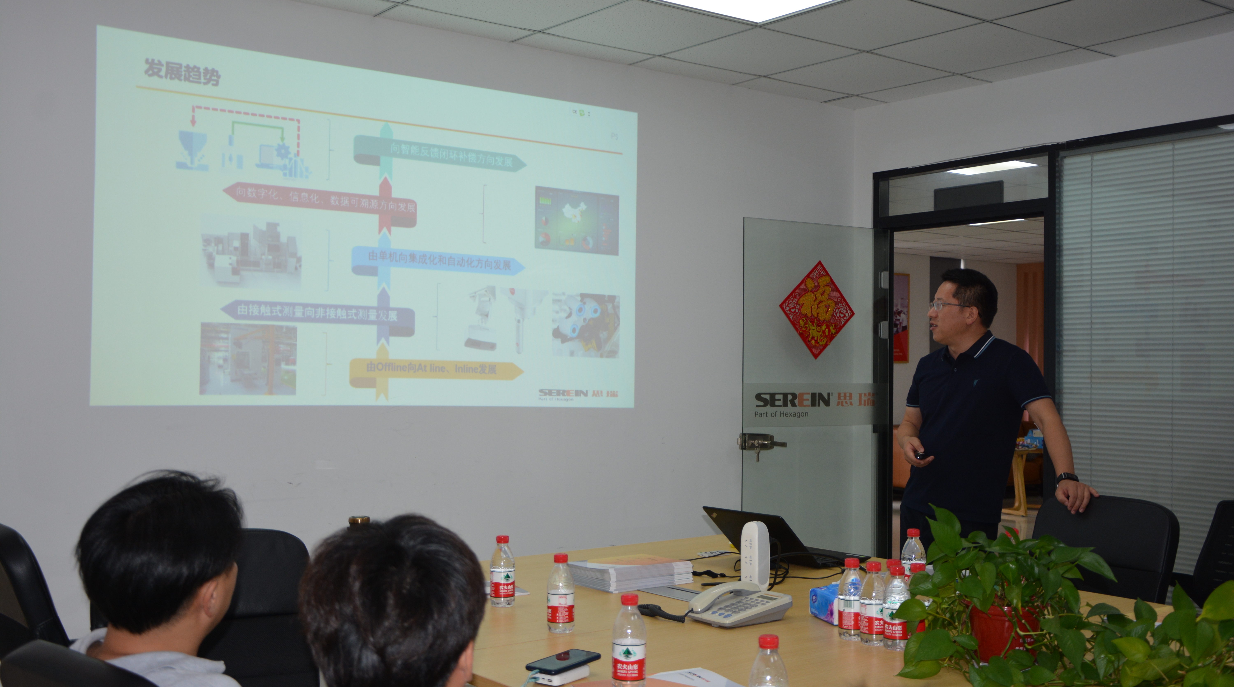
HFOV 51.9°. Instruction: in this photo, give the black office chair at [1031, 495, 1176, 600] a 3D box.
[{"bbox_3d":[1.185,0.933,3.553,0.630,1.000,0.570,1,-1,-33],"label":"black office chair"}]

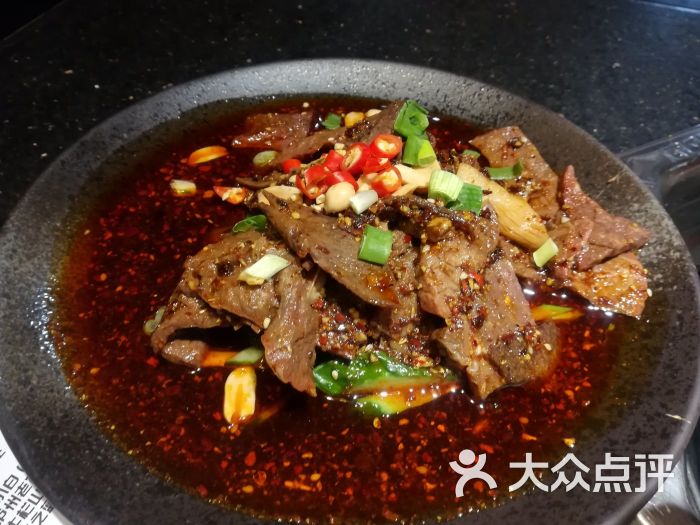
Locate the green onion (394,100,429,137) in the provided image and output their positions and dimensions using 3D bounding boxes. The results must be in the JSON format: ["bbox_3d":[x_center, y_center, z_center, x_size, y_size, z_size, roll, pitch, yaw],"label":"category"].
[{"bbox_3d":[0.030,-0.069,0.254,0.015,0.012,0.014,-11,84,-13],"label":"green onion"}]

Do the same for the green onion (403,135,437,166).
[{"bbox_3d":[0.031,-0.049,0.232,0.013,0.010,0.013,-6,72,-9],"label":"green onion"}]

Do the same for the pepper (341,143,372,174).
[{"bbox_3d":[0.002,-0.043,0.219,0.010,0.011,0.013,2,44,-36],"label":"pepper"}]

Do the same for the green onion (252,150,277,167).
[{"bbox_3d":[-0.042,-0.051,0.257,0.011,0.004,0.009,3,48,0],"label":"green onion"}]

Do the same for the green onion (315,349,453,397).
[{"bbox_3d":[0.011,0.039,0.184,0.049,0.010,0.018,3,48,0],"label":"green onion"}]

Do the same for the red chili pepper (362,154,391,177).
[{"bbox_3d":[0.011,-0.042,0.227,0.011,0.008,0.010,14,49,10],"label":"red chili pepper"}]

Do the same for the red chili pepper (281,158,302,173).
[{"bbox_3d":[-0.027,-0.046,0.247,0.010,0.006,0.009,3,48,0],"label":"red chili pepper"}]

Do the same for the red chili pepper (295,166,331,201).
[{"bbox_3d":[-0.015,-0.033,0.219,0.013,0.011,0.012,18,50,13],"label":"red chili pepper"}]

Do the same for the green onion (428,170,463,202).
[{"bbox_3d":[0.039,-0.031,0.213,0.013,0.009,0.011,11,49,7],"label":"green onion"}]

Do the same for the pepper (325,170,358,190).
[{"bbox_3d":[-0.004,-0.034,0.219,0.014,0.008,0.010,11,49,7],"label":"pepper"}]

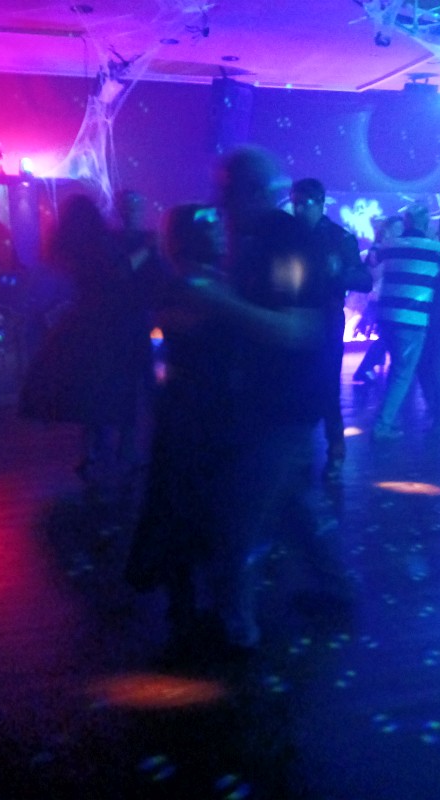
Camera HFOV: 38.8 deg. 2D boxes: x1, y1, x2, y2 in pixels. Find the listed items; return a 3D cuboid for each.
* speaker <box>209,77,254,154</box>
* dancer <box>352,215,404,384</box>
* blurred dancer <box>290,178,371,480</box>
[{"bbox_3d":[0.115,-2.832,6.221,0.350,0.680,0.320,-13,30,-40],"label":"speaker"},{"bbox_3d":[1.631,-0.981,6.213,0.550,1.660,0.500,6,16,19],"label":"dancer"},{"bbox_3d":[0.635,-0.392,3.802,0.600,1.800,0.450,3,16,10],"label":"blurred dancer"}]

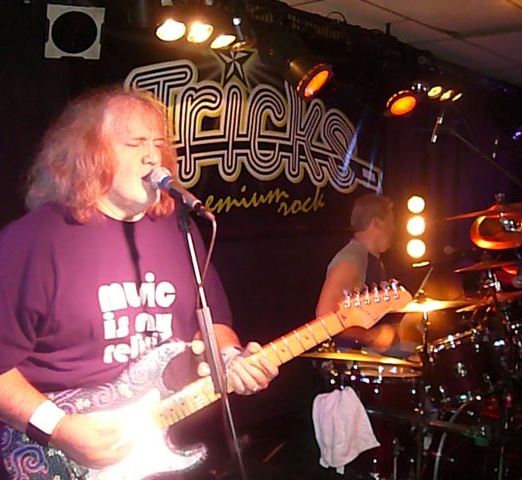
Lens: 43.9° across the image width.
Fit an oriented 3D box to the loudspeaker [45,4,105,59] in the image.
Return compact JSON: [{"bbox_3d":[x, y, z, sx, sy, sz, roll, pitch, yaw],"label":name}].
[{"bbox_3d":[-0.722,-0.821,2.468,0.207,0.207,0.180,-3,35,-24],"label":"loudspeaker"}]

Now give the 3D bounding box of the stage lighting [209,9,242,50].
[{"bbox_3d":[-0.166,-0.912,2.830,0.120,0.140,0.120,-35,-14,30],"label":"stage lighting"}]

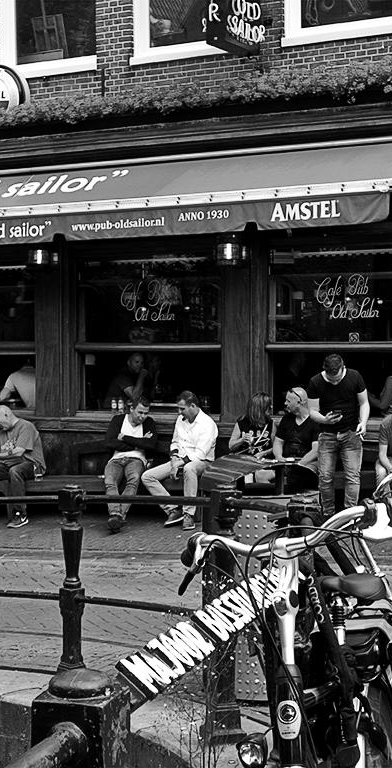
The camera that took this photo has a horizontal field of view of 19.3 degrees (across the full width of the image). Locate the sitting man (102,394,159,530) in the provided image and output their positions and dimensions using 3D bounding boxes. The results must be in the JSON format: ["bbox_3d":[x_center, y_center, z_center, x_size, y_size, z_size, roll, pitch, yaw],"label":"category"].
[{"bbox_3d":[-0.670,0.775,11.985,0.580,1.300,0.880,0,2,14],"label":"sitting man"}]

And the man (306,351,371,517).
[{"bbox_3d":[1.336,0.540,10.738,0.570,1.620,0.420,0,2,7],"label":"man"}]

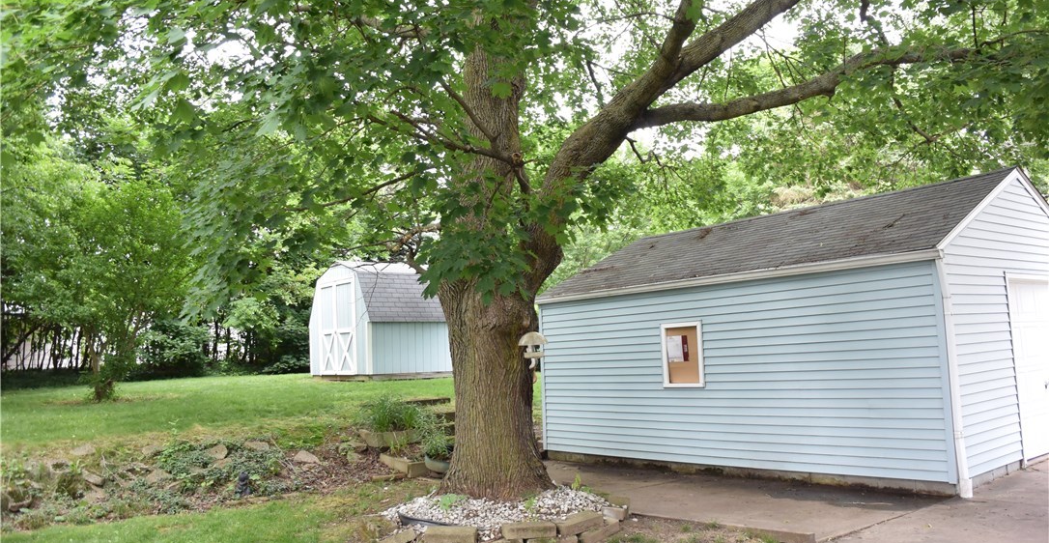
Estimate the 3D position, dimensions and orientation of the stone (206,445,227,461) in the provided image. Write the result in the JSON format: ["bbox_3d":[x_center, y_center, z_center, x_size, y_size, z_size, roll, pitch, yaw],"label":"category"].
[{"bbox_3d":[-3.911,2.302,10.000,0.290,0.200,0.220,-1,-7,-20],"label":"stone"}]

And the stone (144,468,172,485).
[{"bbox_3d":[-4.425,2.478,9.500,0.270,0.150,0.190,-2,-6,-6],"label":"stone"}]

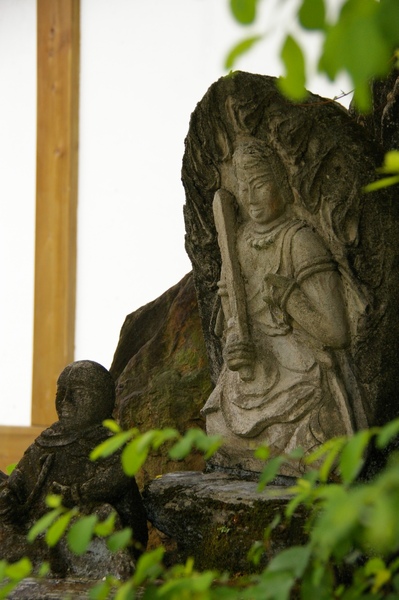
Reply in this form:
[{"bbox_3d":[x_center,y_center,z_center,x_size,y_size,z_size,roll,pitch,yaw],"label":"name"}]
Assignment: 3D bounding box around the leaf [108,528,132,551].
[{"bbox_3d":[-0.096,0.289,2.100,0.023,0.036,0.014,42,-9,15],"label":"leaf"}]

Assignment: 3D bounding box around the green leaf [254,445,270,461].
[{"bbox_3d":[0.074,0.179,2.050,0.018,0.020,0.016,0,-17,0],"label":"green leaf"}]

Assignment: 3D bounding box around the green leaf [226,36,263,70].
[{"bbox_3d":[0.048,-0.269,1.900,0.016,0.051,0.018,45,-6,26],"label":"green leaf"}]

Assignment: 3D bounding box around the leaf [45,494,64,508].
[{"bbox_3d":[-0.175,0.242,2.100,0.020,0.019,0.016,16,-17,6],"label":"leaf"}]

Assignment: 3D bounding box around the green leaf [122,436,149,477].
[{"bbox_3d":[-0.077,0.188,2.100,0.029,0.050,0.014,20,-9,6],"label":"green leaf"}]

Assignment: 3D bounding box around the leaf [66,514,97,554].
[{"bbox_3d":[-0.141,0.282,2.100,0.030,0.052,0.014,26,-9,7],"label":"leaf"}]

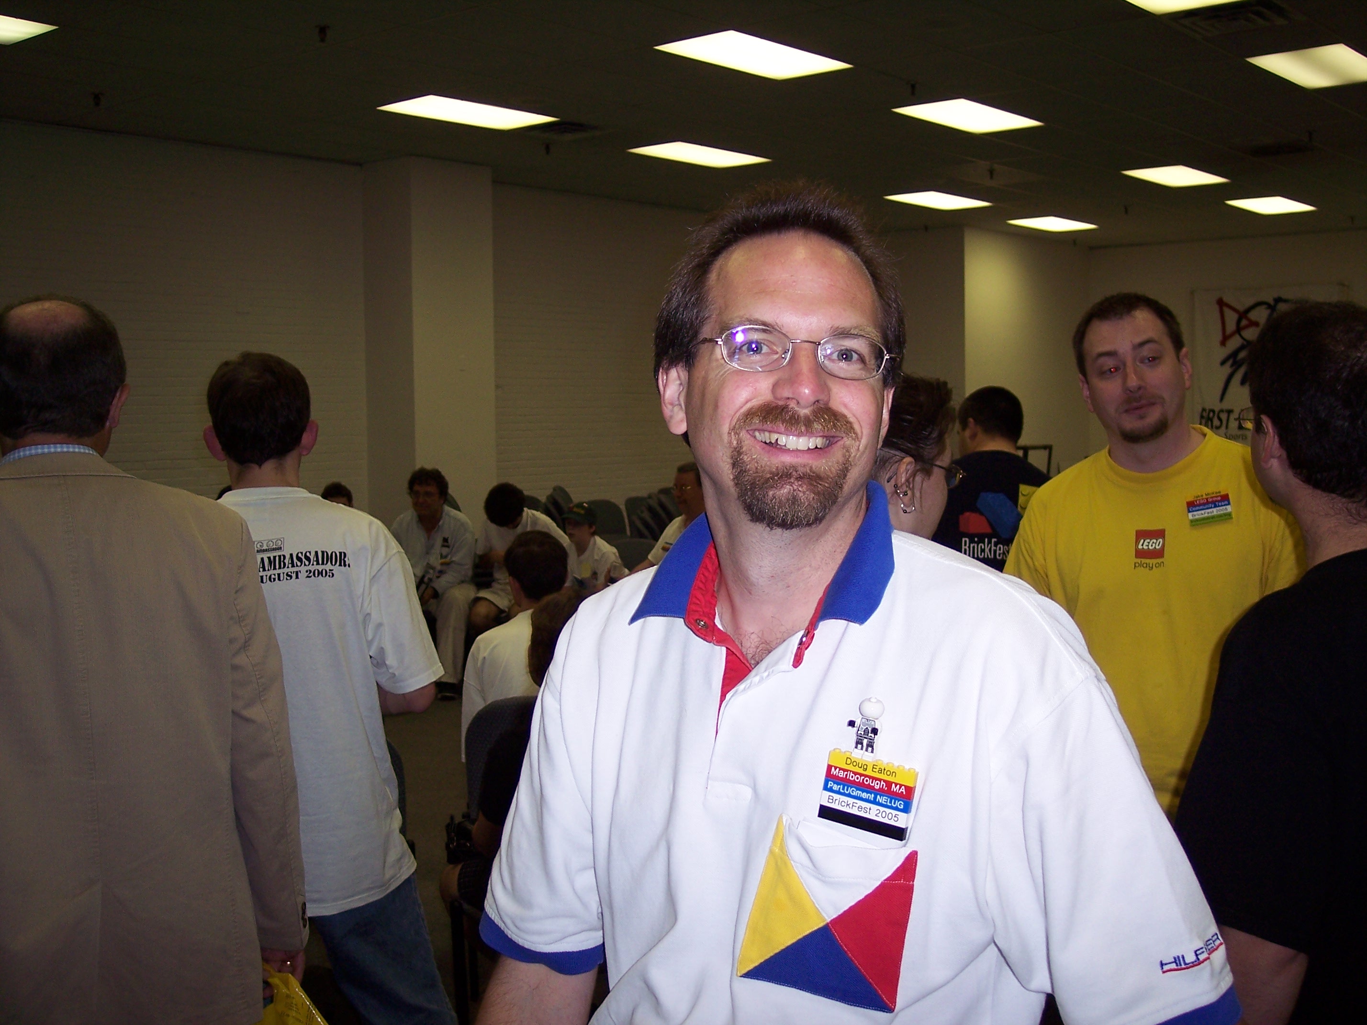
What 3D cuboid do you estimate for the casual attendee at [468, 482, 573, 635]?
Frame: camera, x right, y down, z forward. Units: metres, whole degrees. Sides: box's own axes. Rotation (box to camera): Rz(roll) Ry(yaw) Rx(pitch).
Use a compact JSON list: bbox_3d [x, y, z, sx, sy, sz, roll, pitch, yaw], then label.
[{"bbox_3d":[-0.970,0.420,9.200,0.560,1.200,0.800,1,4,25],"label":"casual attendee"}]

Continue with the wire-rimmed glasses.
[{"bbox_3d":[0.078,-0.113,1.127,0.135,0.042,0.130,4,1,-6],"label":"wire-rimmed glasses"}]

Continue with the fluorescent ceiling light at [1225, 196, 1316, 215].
[{"bbox_3d":[5.950,-3.130,15.550,0.580,0.080,1.200,3,5,40],"label":"fluorescent ceiling light"}]

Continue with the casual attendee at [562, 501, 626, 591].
[{"bbox_3d":[-0.540,0.480,9.250,0.460,1.060,0.680,1,4,20],"label":"casual attendee"}]

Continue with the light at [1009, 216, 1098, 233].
[{"bbox_3d":[4.080,-3.210,17.000,0.580,0.080,1.200,3,5,40],"label":"light"}]

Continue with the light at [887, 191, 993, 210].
[{"bbox_3d":[2.490,-3.070,15.100,0.580,0.080,1.200,3,5,40],"label":"light"}]

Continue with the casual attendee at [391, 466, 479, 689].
[{"bbox_3d":[-1.450,0.390,8.930,0.580,1.290,0.780,-1,4,-7],"label":"casual attendee"}]

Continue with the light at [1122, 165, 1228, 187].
[{"bbox_3d":[4.370,-2.990,13.600,0.580,0.080,1.200,3,5,40],"label":"light"}]

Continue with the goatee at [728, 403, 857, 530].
[{"bbox_3d":[0.078,-0.033,1.097,0.087,0.089,0.060,4,1,-6],"label":"goatee"}]

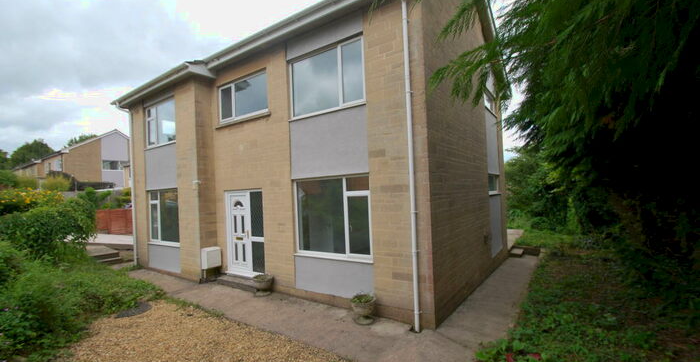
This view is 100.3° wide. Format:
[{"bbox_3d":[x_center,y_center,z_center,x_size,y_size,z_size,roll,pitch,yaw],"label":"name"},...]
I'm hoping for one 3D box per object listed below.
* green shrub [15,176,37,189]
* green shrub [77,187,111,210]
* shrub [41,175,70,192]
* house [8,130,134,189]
[{"bbox_3d":[-29.460,0.136,26.500,1.478,1.271,1.450,-3,-1,36],"label":"green shrub"},{"bbox_3d":[-17.135,1.169,19.500,1.681,1.470,1.650,-3,-1,36],"label":"green shrub"},{"bbox_3d":[-25.223,0.214,25.000,1.901,1.370,1.850,-3,-1,36],"label":"shrub"},{"bbox_3d":[-40.695,-1.868,42.955,33.000,6.628,8.000,-3,-1,36],"label":"house"}]

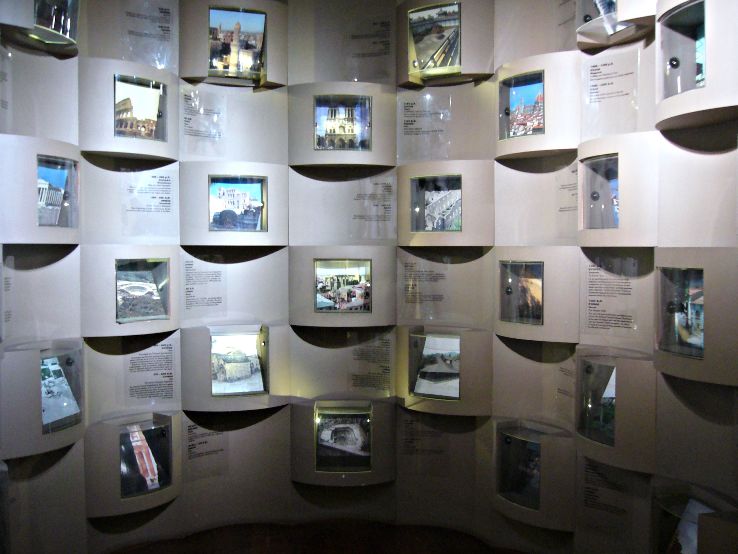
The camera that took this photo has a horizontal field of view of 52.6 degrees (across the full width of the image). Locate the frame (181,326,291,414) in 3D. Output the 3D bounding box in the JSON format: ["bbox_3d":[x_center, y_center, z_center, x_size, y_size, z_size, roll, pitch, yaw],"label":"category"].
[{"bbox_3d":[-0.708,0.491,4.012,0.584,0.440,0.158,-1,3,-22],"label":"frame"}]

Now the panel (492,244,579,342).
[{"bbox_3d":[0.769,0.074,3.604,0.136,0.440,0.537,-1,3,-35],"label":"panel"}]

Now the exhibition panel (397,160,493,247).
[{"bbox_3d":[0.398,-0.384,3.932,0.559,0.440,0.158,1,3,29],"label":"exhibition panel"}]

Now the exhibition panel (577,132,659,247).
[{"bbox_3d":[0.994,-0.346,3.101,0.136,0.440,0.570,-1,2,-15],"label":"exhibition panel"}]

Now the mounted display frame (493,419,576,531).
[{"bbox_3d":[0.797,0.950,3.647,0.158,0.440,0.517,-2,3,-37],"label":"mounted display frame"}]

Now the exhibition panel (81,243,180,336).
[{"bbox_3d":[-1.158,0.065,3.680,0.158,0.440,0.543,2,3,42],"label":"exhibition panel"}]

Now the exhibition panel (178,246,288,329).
[{"bbox_3d":[-0.737,0.050,4.087,0.587,0.440,0.110,-1,3,-22],"label":"exhibition panel"}]

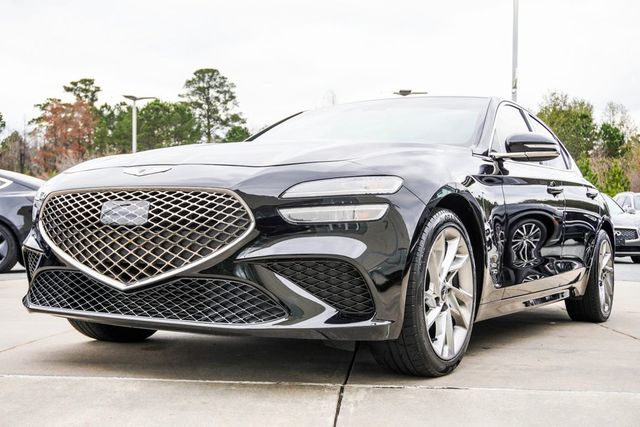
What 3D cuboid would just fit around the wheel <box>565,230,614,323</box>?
[{"bbox_3d":[1.908,0.438,5.437,0.260,0.660,0.660,0,-3,32],"label":"wheel"}]

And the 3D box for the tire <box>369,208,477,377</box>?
[{"bbox_3d":[0.419,0.311,3.028,0.234,0.660,0.660,0,-3,32],"label":"tire"}]

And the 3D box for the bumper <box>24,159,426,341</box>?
[{"bbox_3d":[-0.533,0.133,3.005,1.820,0.610,0.650,0,-3,31],"label":"bumper"}]

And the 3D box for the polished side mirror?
[{"bbox_3d":[1.014,-0.321,3.736,0.255,0.145,0.210,0,-3,31],"label":"polished side mirror"}]

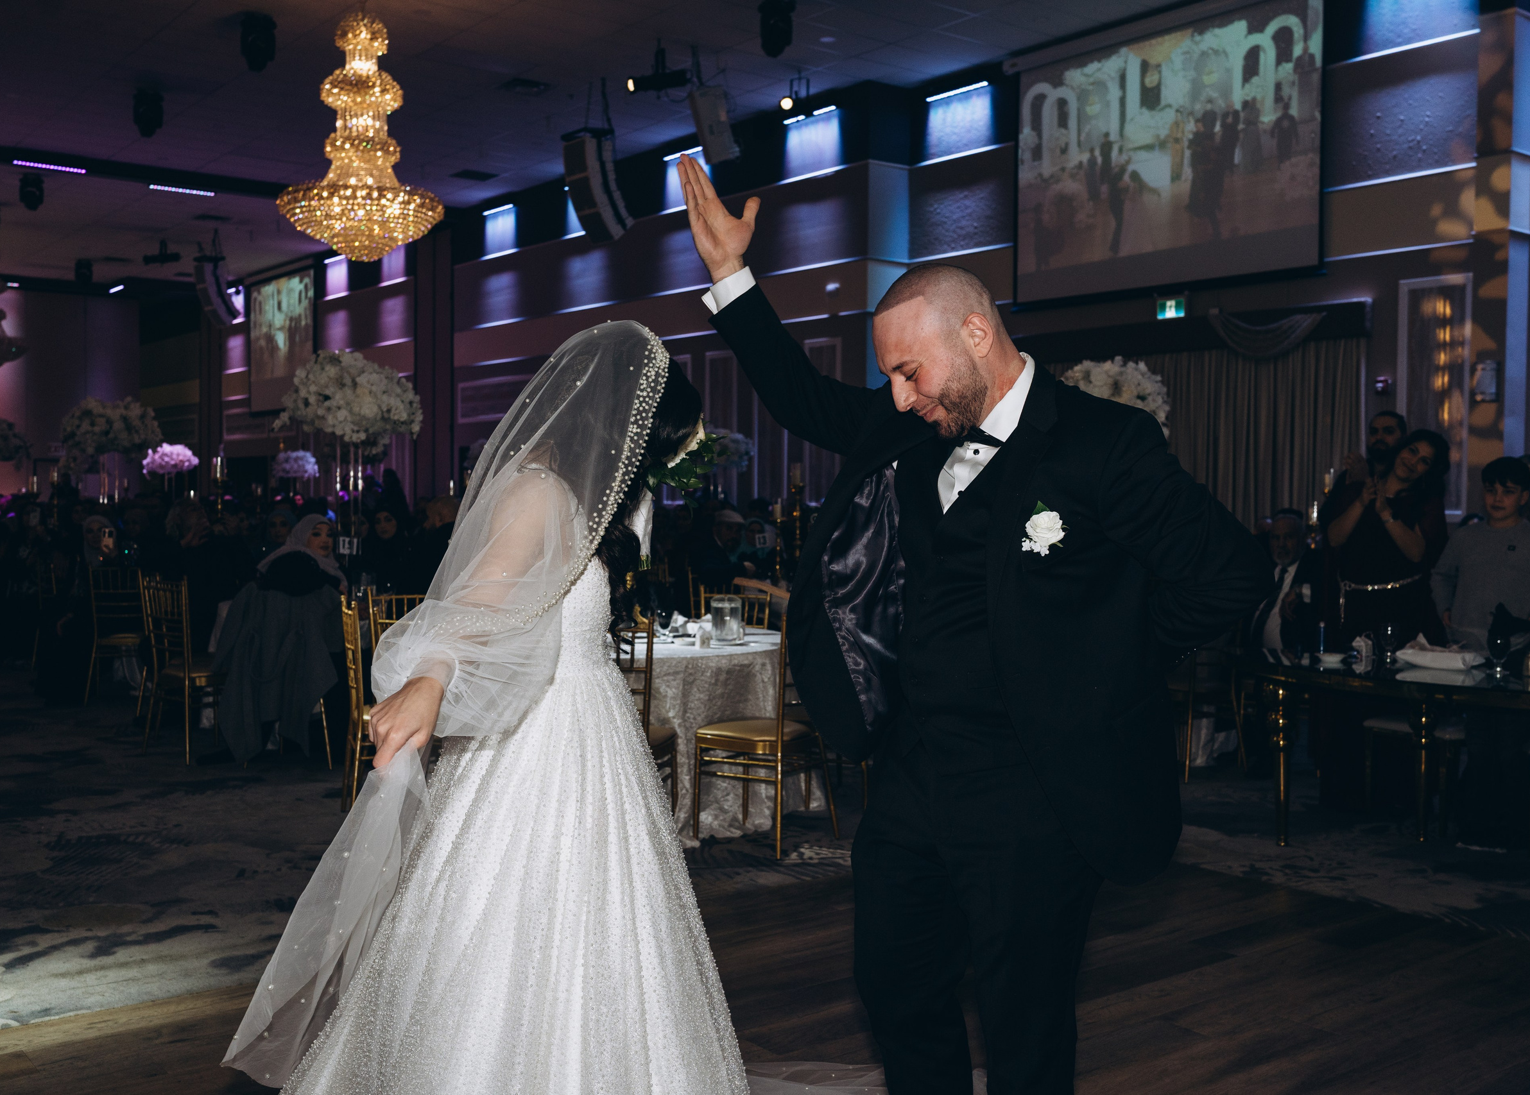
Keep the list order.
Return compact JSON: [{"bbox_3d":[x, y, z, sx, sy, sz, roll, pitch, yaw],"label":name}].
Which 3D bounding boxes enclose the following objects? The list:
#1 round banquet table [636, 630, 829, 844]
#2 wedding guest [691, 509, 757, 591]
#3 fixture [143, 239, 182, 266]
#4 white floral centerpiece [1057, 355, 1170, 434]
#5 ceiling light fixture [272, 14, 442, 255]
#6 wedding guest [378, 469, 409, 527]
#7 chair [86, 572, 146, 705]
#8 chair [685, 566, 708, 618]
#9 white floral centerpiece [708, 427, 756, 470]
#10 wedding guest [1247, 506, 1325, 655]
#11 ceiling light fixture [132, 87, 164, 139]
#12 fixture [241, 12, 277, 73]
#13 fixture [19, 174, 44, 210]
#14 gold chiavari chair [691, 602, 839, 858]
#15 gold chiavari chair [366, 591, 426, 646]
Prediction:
[{"bbox_3d":[-0.728,0.745,6.491,1.860,0.770,1.860,1,1,0],"label":"round banquet table"},{"bbox_3d":[-0.280,0.403,9.800,0.580,1.280,0.700,-1,2,-30],"label":"wedding guest"},{"bbox_3d":[-10.678,-5.227,28.301,0.680,0.500,0.280,0,2,-31],"label":"fixture"},{"bbox_3d":[1.888,-0.795,8.782,0.720,0.500,0.720,1,1,0],"label":"white floral centerpiece"},{"bbox_3d":[-3.215,-3.279,12.700,1.330,1.980,1.330,0,2,-14],"label":"ceiling light fixture"},{"bbox_3d":[-4.537,-0.122,19.500,0.500,1.650,0.420,2,2,37],"label":"wedding guest"},{"bbox_3d":[-4.040,0.561,10.150,0.410,0.930,0.480,0,2,6],"label":"chair"},{"bbox_3d":[-0.206,0.585,10.098,0.400,0.920,0.450,2,2,33],"label":"chair"},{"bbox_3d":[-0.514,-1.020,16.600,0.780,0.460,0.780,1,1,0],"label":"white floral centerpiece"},{"bbox_3d":[2.615,0.467,8.034,0.580,1.320,0.780,2,2,33],"label":"wedding guest"},{"bbox_3d":[-6.365,-4.485,16.500,0.330,0.500,0.330,-1,2,-23],"label":"ceiling light fixture"},{"bbox_3d":[-4.914,-4.904,15.520,0.360,0.550,0.340,0,2,-37],"label":"fixture"},{"bbox_3d":[-10.652,-5.159,23.192,0.360,0.550,0.340,0,2,-37],"label":"fixture"},{"bbox_3d":[0.000,0.705,6.420,0.490,0.930,0.420,2,3,38],"label":"gold chiavari chair"},{"bbox_3d":[-1.620,0.661,7.530,0.410,0.930,0.480,-1,2,-30],"label":"gold chiavari chair"}]

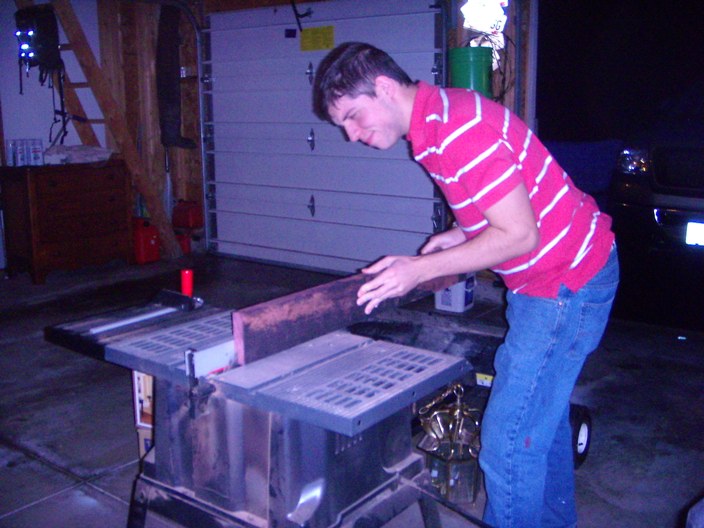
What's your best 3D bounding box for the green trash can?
[{"bbox_3d":[0.808,-1.275,5.270,0.302,0.370,0.302,0,12,0],"label":"green trash can"}]

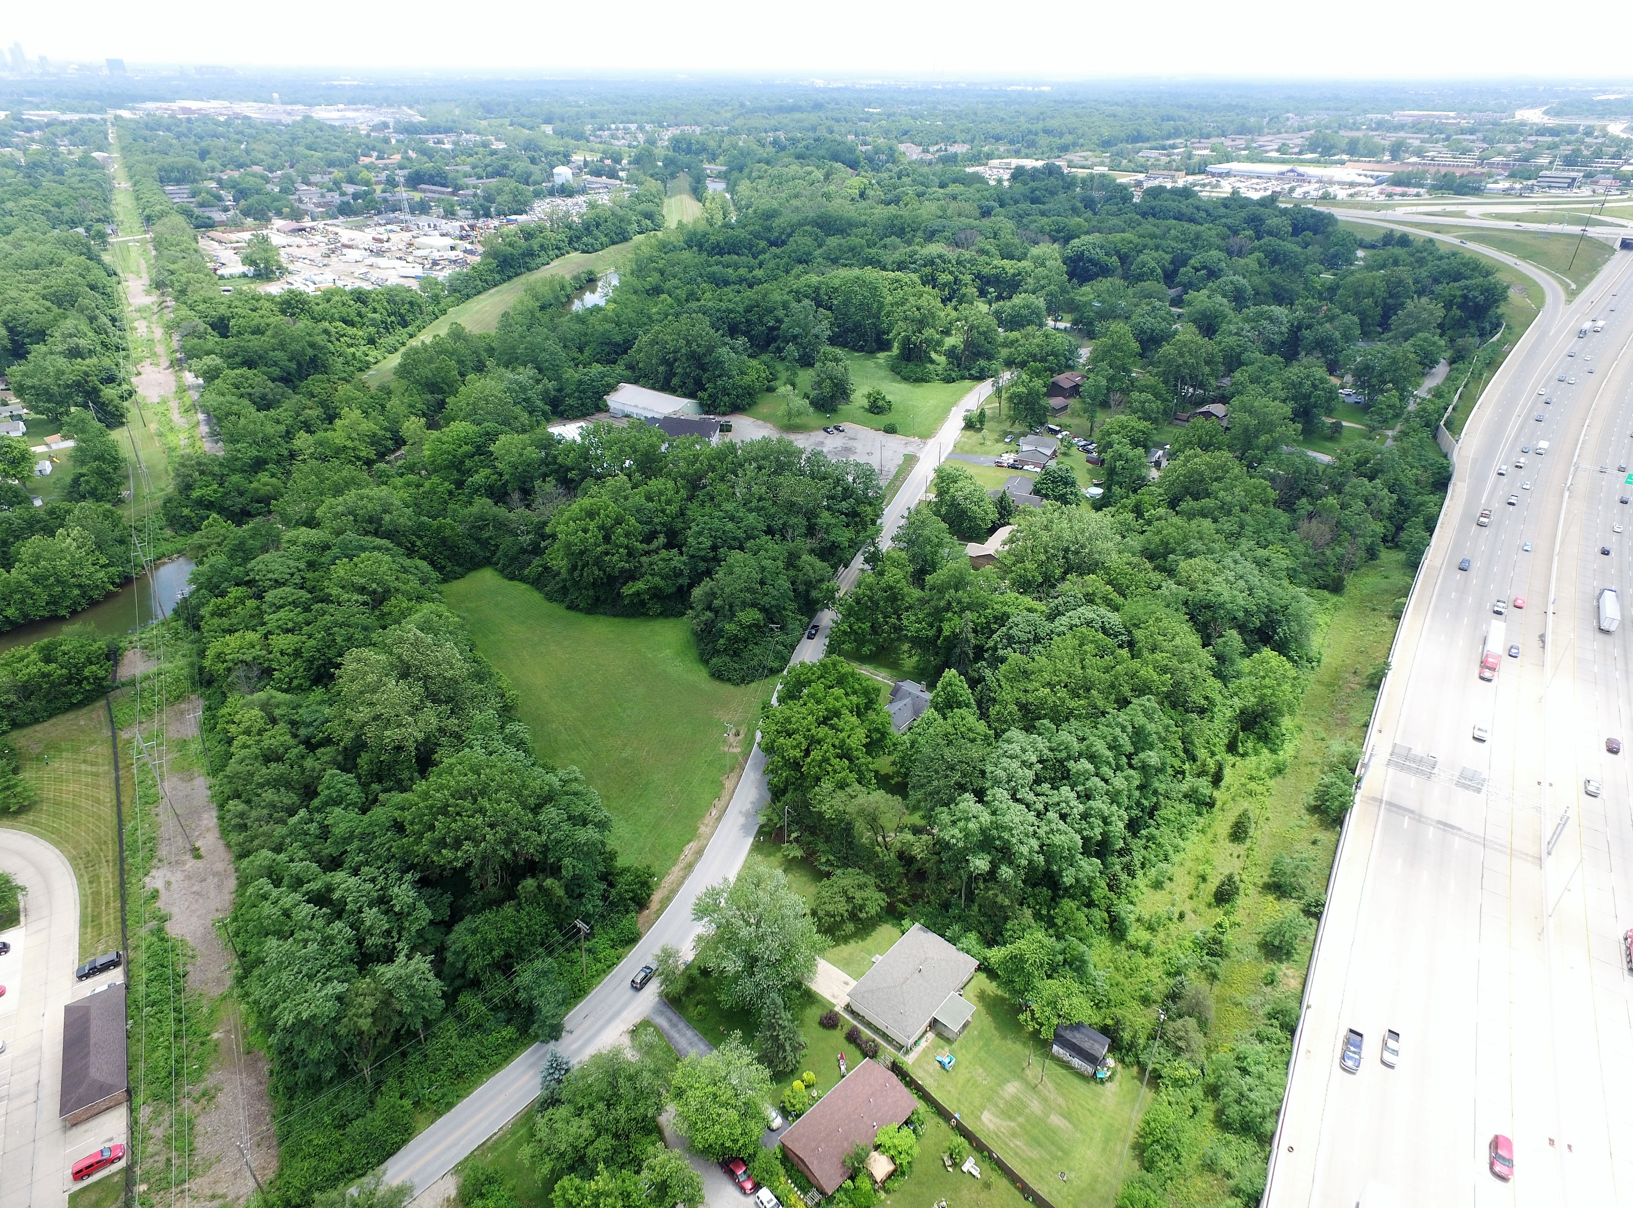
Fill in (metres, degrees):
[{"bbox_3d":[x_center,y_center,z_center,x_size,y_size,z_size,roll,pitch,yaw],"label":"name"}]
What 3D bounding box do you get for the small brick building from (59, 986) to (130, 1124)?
[{"bbox_3d":[-95.580,59.080,125.280,6.950,4.100,18.880,-17,34,-29],"label":"small brick building"}]

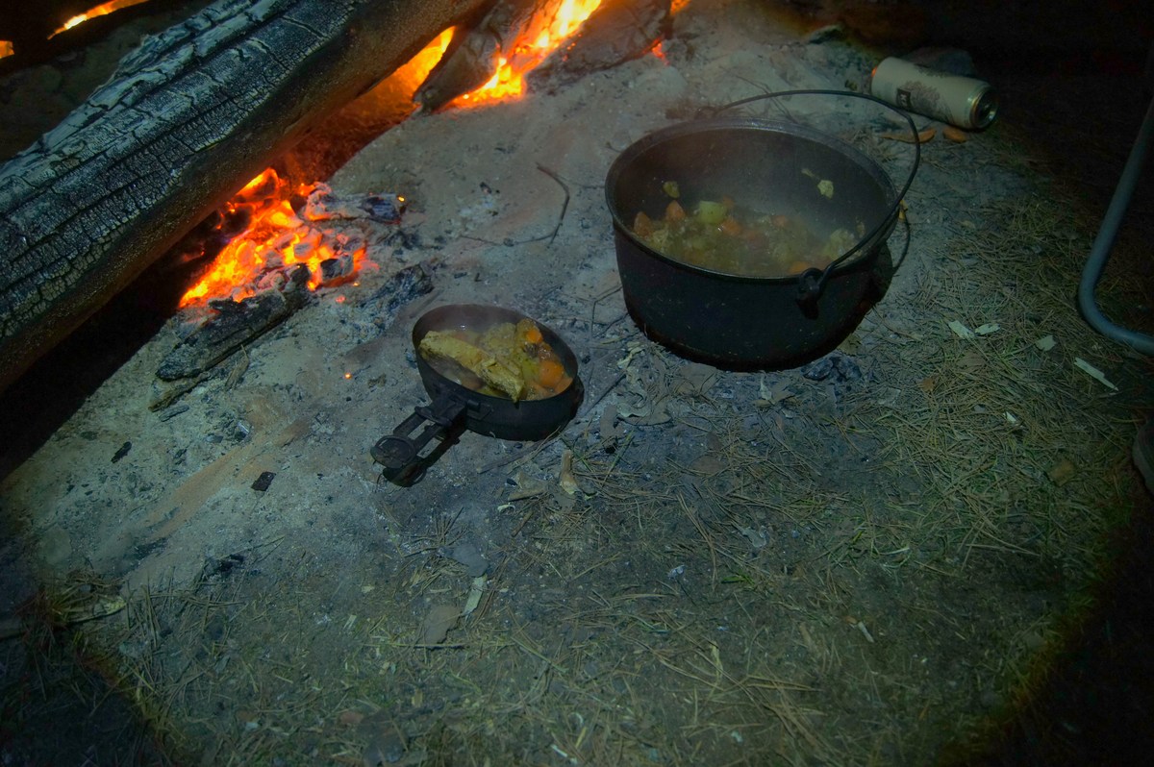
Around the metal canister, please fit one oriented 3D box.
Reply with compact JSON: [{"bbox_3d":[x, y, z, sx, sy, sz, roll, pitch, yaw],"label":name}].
[{"bbox_3d":[0.498,-0.408,1.215,0.066,0.066,0.168,-25,41,-22],"label":"metal canister"}]

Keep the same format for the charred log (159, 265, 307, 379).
[{"bbox_3d":[-0.367,-0.063,0.929,0.047,0.032,0.197,29,52,26],"label":"charred log"}]

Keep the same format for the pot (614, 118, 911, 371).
[{"bbox_3d":[0.180,-0.152,0.939,0.302,0.137,0.302,0,45,0],"label":"pot"}]

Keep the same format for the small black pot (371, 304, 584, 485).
[{"bbox_3d":[-0.110,0.017,0.825,0.184,0.063,0.209,26,51,24],"label":"small black pot"}]

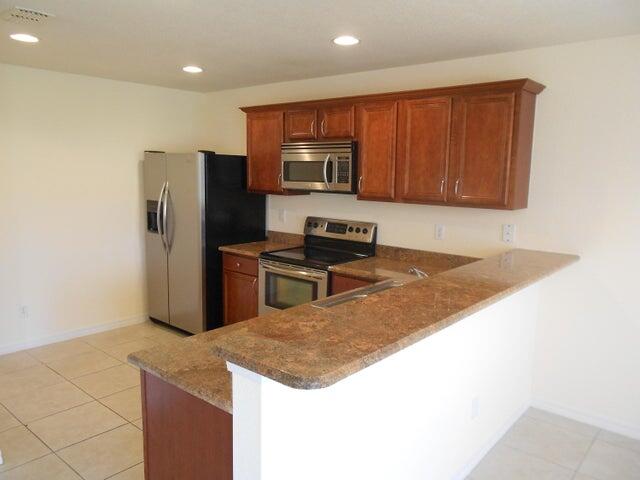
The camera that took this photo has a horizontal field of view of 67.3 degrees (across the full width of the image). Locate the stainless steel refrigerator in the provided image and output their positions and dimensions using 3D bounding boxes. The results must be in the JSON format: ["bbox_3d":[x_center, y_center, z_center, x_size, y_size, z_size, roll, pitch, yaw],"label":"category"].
[{"bbox_3d":[-1.157,0.023,4.897,0.925,1.770,0.815,8,11,37],"label":"stainless steel refrigerator"}]

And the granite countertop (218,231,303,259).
[{"bbox_3d":[-0.509,0.030,4.549,0.545,0.145,0.650,8,11,39],"label":"granite countertop"}]

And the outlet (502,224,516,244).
[{"bbox_3d":[1.338,-0.042,3.392,0.080,0.127,0.010,8,11,39],"label":"outlet"}]

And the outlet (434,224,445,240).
[{"bbox_3d":[0.934,-0.059,3.733,0.074,0.117,0.010,8,11,39],"label":"outlet"}]

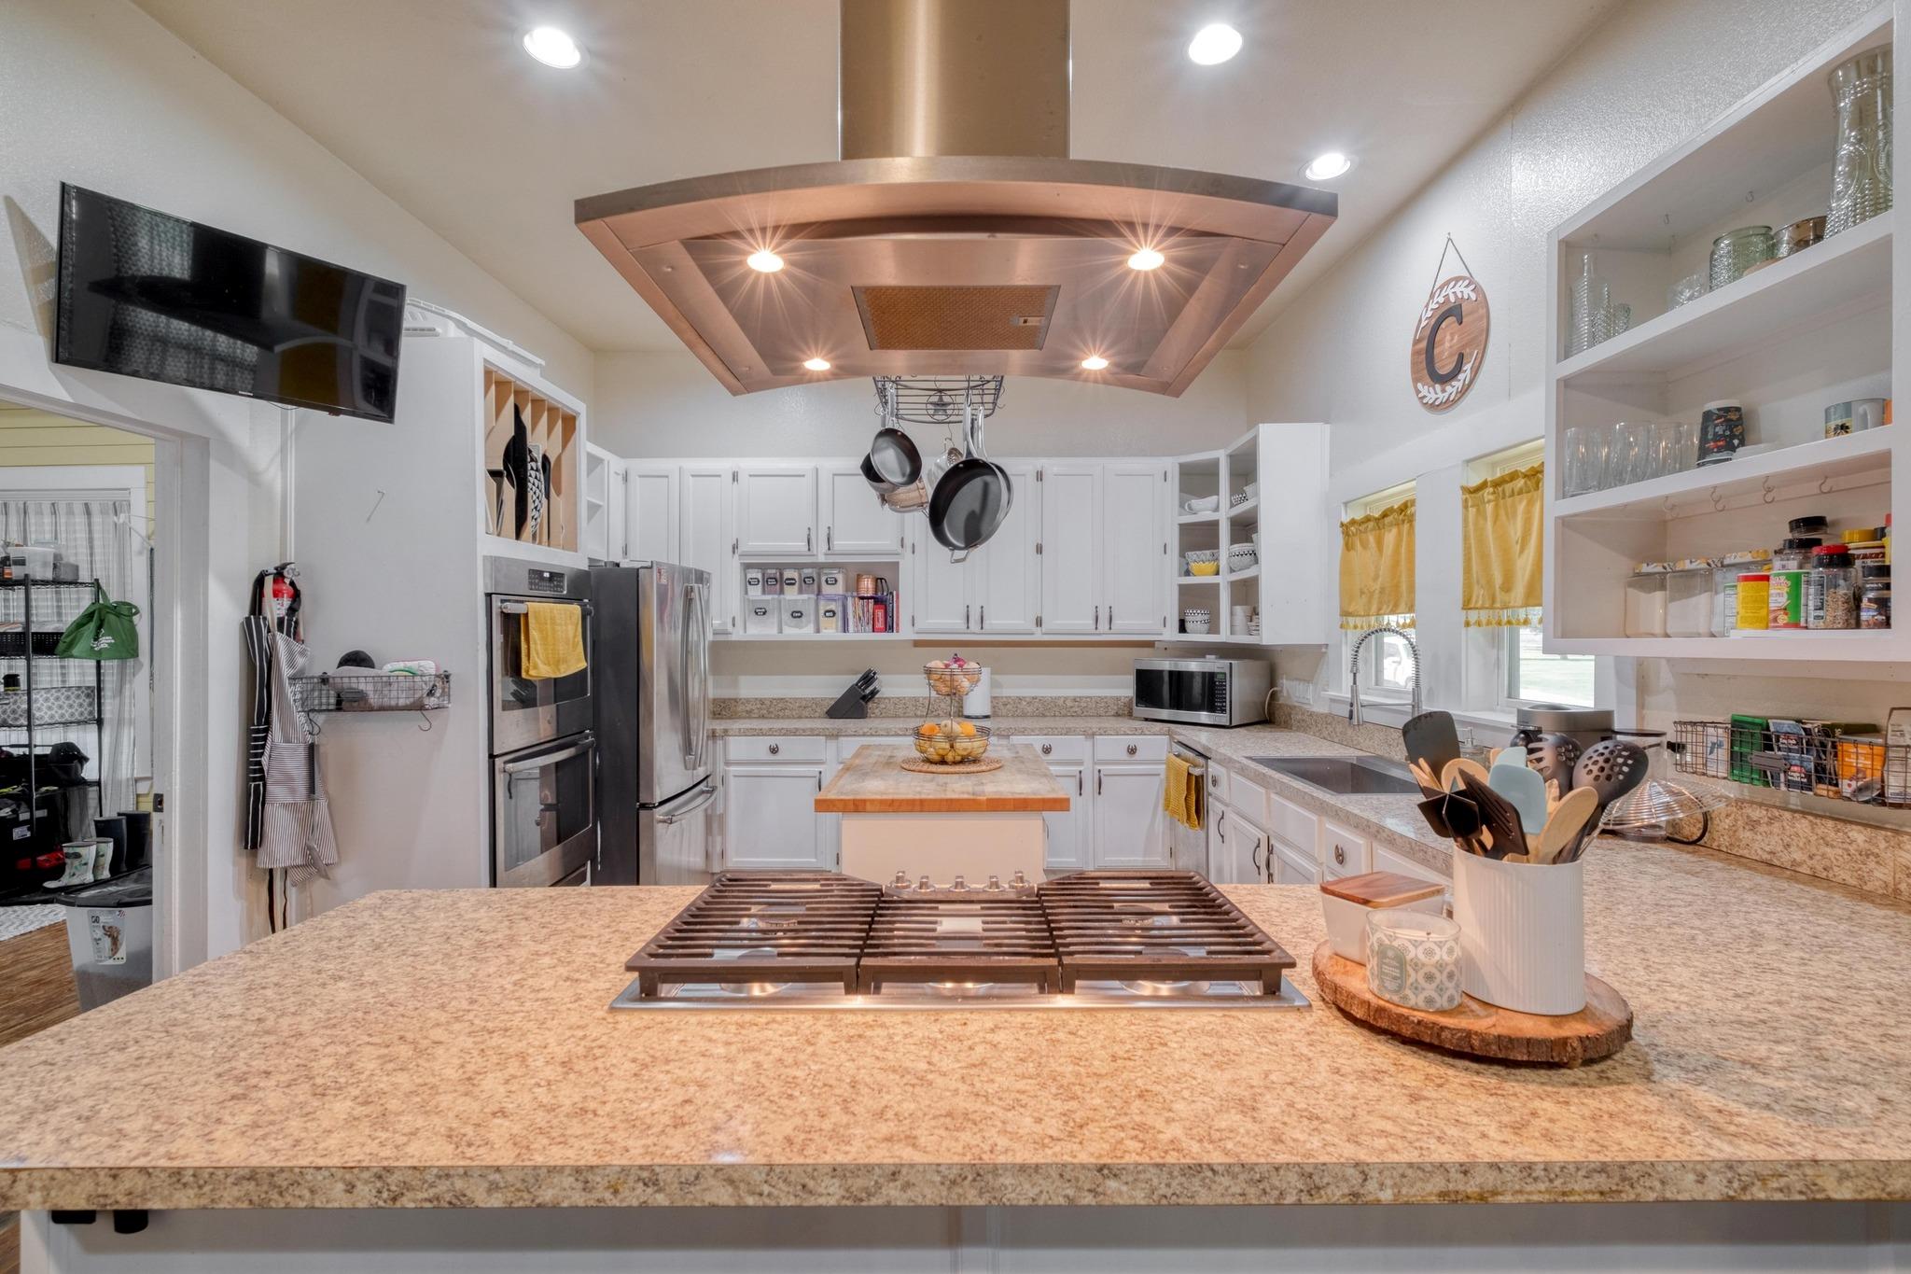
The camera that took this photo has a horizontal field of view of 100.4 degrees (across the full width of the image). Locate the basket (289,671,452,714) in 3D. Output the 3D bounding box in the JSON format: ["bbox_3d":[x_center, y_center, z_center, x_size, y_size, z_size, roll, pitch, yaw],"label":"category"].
[{"bbox_3d":[-1.845,0.172,2.515,0.420,0.120,0.130,0,0,0],"label":"basket"}]

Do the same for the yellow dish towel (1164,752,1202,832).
[{"bbox_3d":[1.075,0.730,3.800,0.065,0.300,0.410,0,0,0],"label":"yellow dish towel"}]

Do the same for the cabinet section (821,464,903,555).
[{"bbox_3d":[-0.525,-0.712,4.640,0.445,0.508,0.320,0,0,0],"label":"cabinet section"}]

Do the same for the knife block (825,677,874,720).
[{"bbox_3d":[-0.603,0.350,4.670,0.300,0.275,0.115,0,0,0],"label":"knife block"}]

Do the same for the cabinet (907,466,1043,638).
[{"bbox_3d":[0.113,-0.500,4.610,0.755,0.985,0.340,0,0,0],"label":"cabinet"}]

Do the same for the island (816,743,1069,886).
[{"bbox_3d":[-0.035,0.943,2.985,0.765,0.914,1.160,0,0,0],"label":"island"}]

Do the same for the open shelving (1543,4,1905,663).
[{"bbox_3d":[1.615,-0.482,1.600,0.320,1.050,0.770,0,0,0],"label":"open shelving"}]

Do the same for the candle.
[{"bbox_3d":[0.587,0.413,1.021,0.105,0.087,0.105,0,0,-33],"label":"candle"}]

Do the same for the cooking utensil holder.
[{"bbox_3d":[0.708,0.355,1.007,0.140,0.178,0.140,0,0,0],"label":"cooking utensil holder"}]

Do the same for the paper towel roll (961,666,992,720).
[{"bbox_3d":[0.128,0.338,4.760,0.155,0.300,0.155,0,0,0],"label":"paper towel roll"}]

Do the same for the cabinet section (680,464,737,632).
[{"bbox_3d":[-1.397,-0.500,4.640,0.315,0.958,0.320,0,0,0],"label":"cabinet section"}]

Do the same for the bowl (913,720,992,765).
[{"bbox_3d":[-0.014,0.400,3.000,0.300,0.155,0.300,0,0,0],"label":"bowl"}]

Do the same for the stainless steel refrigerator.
[{"bbox_3d":[-1.710,0.520,3.965,0.890,1.760,0.840,0,0,0],"label":"stainless steel refrigerator"}]

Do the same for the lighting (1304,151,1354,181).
[{"bbox_3d":[1.341,-1.690,2.860,0.180,0.030,0.180,0,0,0],"label":"lighting"}]

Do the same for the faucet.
[{"bbox_3d":[1.565,0.222,2.890,0.280,0.530,0.080,0,0,0],"label":"faucet"}]

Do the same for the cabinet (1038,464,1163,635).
[{"bbox_3d":[0.866,-0.515,4.860,0.760,1.050,0.320,0,0,0],"label":"cabinet"}]

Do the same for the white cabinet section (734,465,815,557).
[{"bbox_3d":[-1.006,-0.712,4.640,0.450,0.508,0.320,0,0,0],"label":"white cabinet section"}]

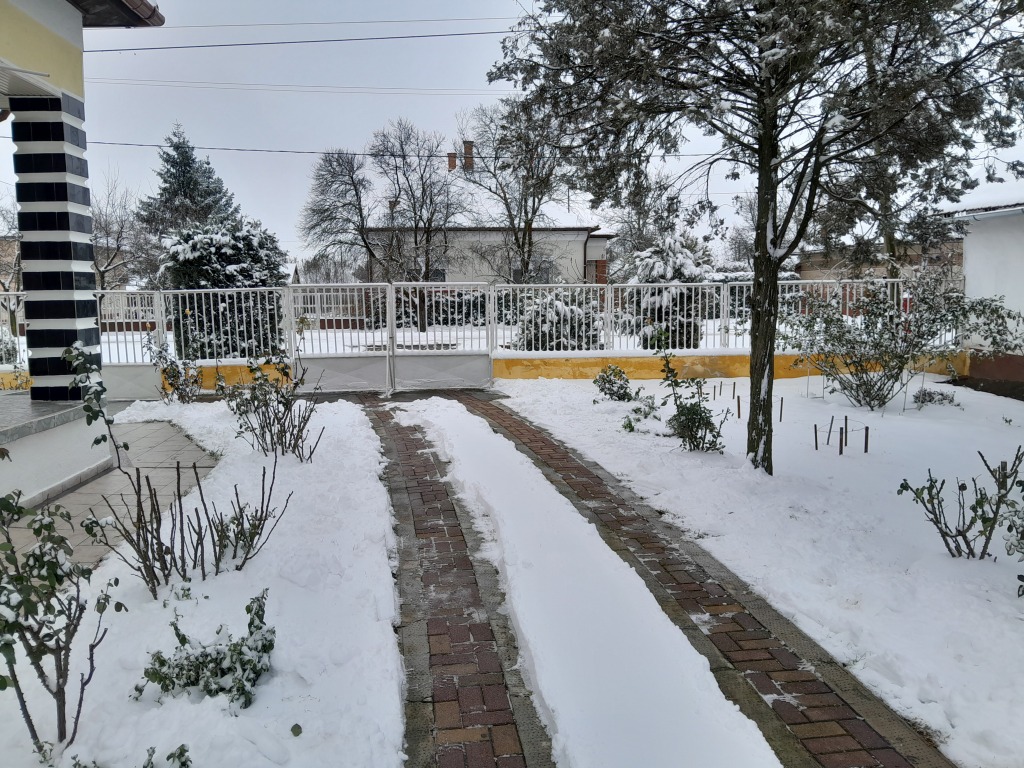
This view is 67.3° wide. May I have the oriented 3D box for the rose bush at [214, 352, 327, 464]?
[{"bbox_3d":[-2.186,0.154,6.960,0.909,0.915,0.800,-1,7,-5],"label":"rose bush"}]

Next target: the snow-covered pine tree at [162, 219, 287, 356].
[{"bbox_3d":[-5.382,-1.630,14.398,2.397,2.881,2.300,-1,7,-5],"label":"snow-covered pine tree"}]

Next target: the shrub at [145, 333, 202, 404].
[{"bbox_3d":[-4.460,-0.225,10.134,0.726,0.906,0.650,-1,7,-5],"label":"shrub"}]

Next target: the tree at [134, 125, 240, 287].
[{"bbox_3d":[-13.484,-6.331,31.958,4.493,8.617,4.600,-1,7,-5],"label":"tree"}]

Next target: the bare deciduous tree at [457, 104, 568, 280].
[{"bbox_3d":[0.018,-5.998,27.995,4.077,8.342,3.800,-1,7,-5],"label":"bare deciduous tree"}]

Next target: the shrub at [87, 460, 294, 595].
[{"bbox_3d":[-1.681,0.696,3.984,1.014,0.630,0.600,-1,7,-5],"label":"shrub"}]

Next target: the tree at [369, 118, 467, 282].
[{"bbox_3d":[-3.384,-5.547,27.537,3.404,7.661,3.400,-1,7,-5],"label":"tree"}]

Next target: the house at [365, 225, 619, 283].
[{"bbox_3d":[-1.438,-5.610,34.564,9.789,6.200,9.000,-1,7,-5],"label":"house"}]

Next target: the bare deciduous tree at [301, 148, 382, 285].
[{"bbox_3d":[-6.118,-4.980,27.598,3.086,6.607,3.000,-1,7,-5],"label":"bare deciduous tree"}]

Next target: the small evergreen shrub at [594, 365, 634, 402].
[{"bbox_3d":[1.194,-0.016,8.960,0.443,0.423,0.450,-1,7,-5],"label":"small evergreen shrub"}]

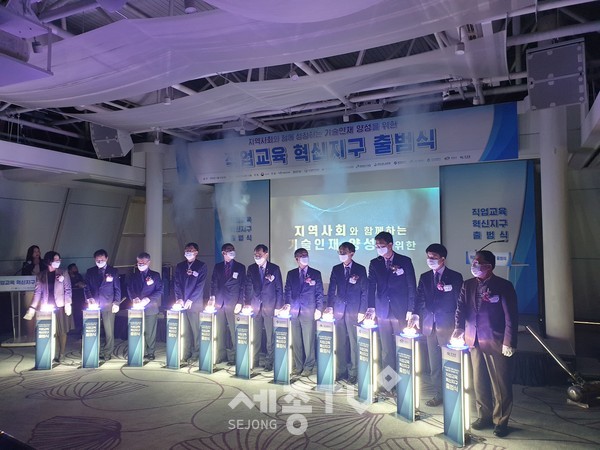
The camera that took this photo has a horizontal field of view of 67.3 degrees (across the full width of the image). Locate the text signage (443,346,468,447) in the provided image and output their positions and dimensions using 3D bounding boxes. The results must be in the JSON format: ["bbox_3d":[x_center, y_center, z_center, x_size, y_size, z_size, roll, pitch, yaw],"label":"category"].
[{"bbox_3d":[1.390,1.477,3.959,0.130,0.800,0.220,1,-3,-29],"label":"text signage"}]

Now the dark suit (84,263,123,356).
[{"bbox_3d":[-2.971,1.285,6.847,0.540,1.360,0.420,0,-2,-12],"label":"dark suit"}]

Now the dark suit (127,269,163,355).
[{"bbox_3d":[-2.352,1.320,6.856,0.530,1.280,0.440,0,-2,-5],"label":"dark suit"}]

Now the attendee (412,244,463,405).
[{"bbox_3d":[1.485,1.058,4.876,0.490,1.713,0.370,-2,-3,37],"label":"attendee"}]

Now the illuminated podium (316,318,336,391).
[{"bbox_3d":[0.336,1.497,5.282,0.215,0.825,0.140,-2,-3,33],"label":"illuminated podium"}]

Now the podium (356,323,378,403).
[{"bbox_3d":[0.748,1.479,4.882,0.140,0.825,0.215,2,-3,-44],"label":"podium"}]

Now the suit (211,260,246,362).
[{"bbox_3d":[-1.028,1.234,6.535,0.520,1.410,0.420,-1,-2,5],"label":"suit"}]

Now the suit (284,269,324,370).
[{"bbox_3d":[0.065,1.265,6.132,0.500,1.396,0.370,-1,-3,17],"label":"suit"}]

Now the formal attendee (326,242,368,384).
[{"bbox_3d":[0.577,1.067,5.532,0.500,1.702,0.380,-1,-2,23],"label":"formal attendee"}]

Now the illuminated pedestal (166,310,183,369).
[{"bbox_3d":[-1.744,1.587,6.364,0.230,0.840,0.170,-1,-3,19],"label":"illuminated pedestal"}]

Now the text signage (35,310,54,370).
[{"bbox_3d":[-3.567,1.617,6.348,0.220,0.800,0.130,0,-3,0],"label":"text signage"}]

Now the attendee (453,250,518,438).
[{"bbox_3d":[1.698,1.058,4.144,0.440,1.650,0.560,2,-3,-44],"label":"attendee"}]

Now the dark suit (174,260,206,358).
[{"bbox_3d":[-1.683,1.262,6.900,0.500,1.479,0.360,-1,-3,5],"label":"dark suit"}]

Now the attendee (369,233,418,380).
[{"bbox_3d":[1.046,0.982,5.085,0.540,1.830,0.400,-2,-3,28],"label":"attendee"}]

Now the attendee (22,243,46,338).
[{"bbox_3d":[-4.907,1.266,8.329,0.440,1.700,0.300,2,-3,-37],"label":"attendee"}]

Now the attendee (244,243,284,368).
[{"bbox_3d":[-0.496,1.132,6.224,0.530,1.700,0.450,-1,-2,7],"label":"attendee"}]

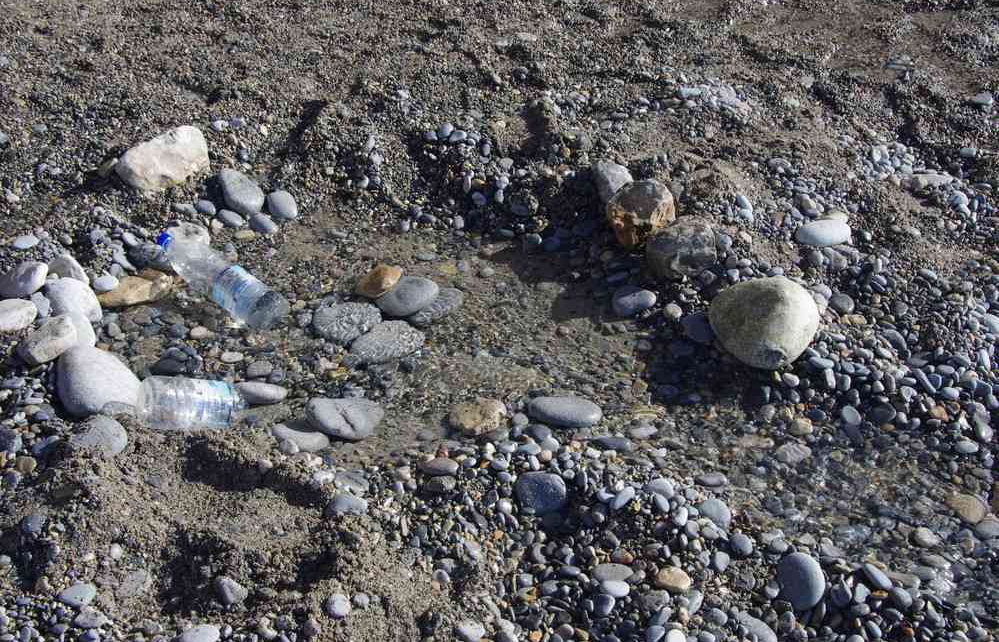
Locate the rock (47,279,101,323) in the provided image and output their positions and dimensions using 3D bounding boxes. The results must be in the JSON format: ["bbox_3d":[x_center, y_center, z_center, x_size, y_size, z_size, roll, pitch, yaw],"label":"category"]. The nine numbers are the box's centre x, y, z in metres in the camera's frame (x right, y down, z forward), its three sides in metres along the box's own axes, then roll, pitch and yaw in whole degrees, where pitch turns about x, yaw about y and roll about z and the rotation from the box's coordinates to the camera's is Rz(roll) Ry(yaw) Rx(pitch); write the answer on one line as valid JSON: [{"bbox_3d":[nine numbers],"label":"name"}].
[{"bbox_3d":[-0.788,-0.036,2.522,0.102,0.080,0.096,12,37,16],"label":"rock"}]

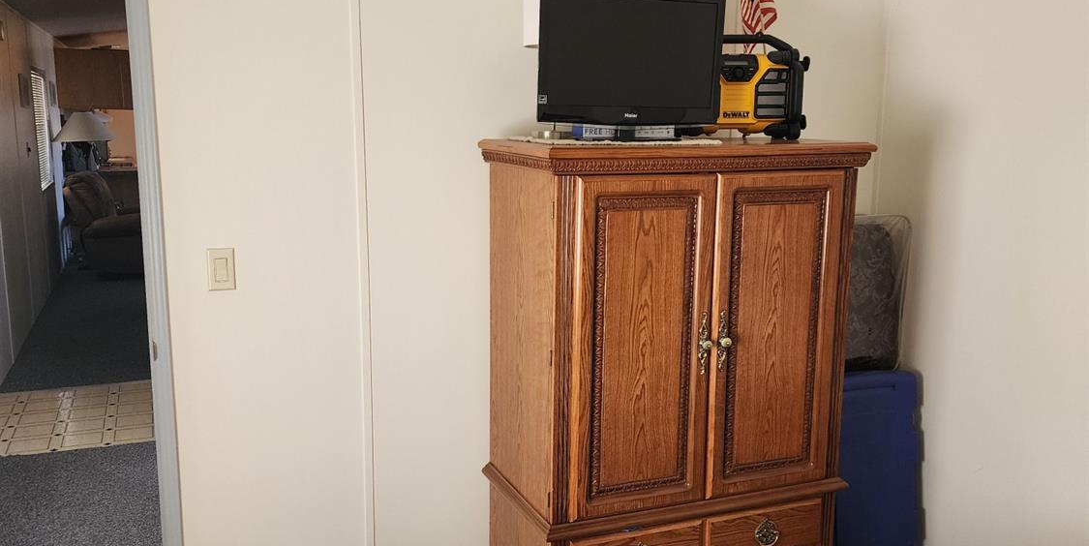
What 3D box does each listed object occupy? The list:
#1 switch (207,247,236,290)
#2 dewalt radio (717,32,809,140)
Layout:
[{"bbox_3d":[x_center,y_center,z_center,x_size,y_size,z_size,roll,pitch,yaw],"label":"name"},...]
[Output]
[{"bbox_3d":[-0.857,-0.009,2.563,0.069,0.114,0.012,-4,11,-21],"label":"switch"},{"bbox_3d":[0.562,-0.540,2.805,0.385,0.303,0.210,1,10,3],"label":"dewalt radio"}]

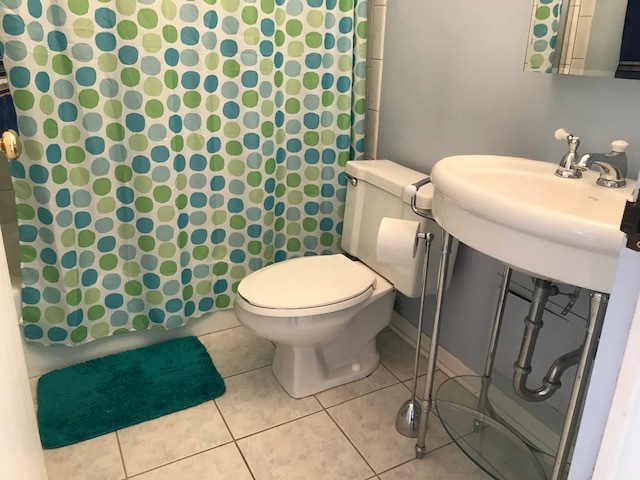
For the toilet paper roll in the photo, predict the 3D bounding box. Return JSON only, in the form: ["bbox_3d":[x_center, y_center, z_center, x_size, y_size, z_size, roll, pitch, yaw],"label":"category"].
[{"bbox_3d":[0.220,-0.004,1.441,0.102,0.107,0.107,8,23,18],"label":"toilet paper roll"}]

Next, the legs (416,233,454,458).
[{"bbox_3d":[0.309,0.312,1.422,0.030,0.735,0.030,-10,25,-26],"label":"legs"}]

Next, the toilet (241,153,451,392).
[{"bbox_3d":[0.042,0.153,1.842,0.722,0.722,0.492,-11,24,-26],"label":"toilet"}]

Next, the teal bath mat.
[{"bbox_3d":[-0.682,0.517,1.861,0.594,0.024,0.425,-11,24,-26],"label":"teal bath mat"}]

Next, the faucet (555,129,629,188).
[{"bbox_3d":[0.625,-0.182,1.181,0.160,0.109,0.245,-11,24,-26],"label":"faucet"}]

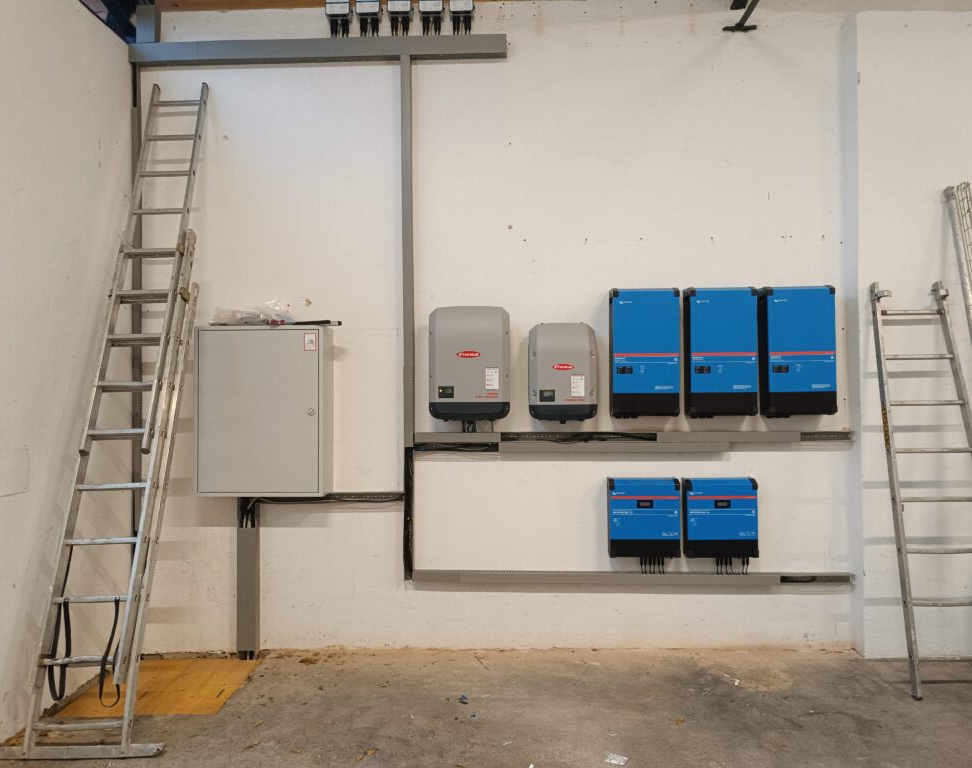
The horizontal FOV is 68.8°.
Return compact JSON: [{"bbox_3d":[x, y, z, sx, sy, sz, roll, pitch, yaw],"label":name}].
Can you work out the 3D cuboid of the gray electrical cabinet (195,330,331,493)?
[{"bbox_3d":[-1.409,0.175,4.548,0.814,1.060,0.230,0,-1,2],"label":"gray electrical cabinet"}]

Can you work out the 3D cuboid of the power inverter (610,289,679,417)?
[{"bbox_3d":[0.997,-0.190,4.486,0.407,0.790,0.210,0,-1,2],"label":"power inverter"}]

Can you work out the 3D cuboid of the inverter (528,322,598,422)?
[{"bbox_3d":[0.489,-0.075,4.493,0.432,0.625,0.204,0,-1,2],"label":"inverter"}]

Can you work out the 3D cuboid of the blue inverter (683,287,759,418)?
[{"bbox_3d":[1.471,-0.193,4.466,0.406,0.790,0.210,0,-1,2],"label":"blue inverter"}]

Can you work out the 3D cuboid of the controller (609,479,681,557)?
[{"bbox_3d":[0.998,0.839,4.504,0.433,0.487,0.140,0,-1,2],"label":"controller"}]

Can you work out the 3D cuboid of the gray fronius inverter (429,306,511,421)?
[{"bbox_3d":[-0.103,-0.132,4.508,0.512,0.722,0.225,0,-1,2],"label":"gray fronius inverter"}]

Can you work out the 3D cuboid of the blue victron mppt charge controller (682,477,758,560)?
[{"bbox_3d":[1.475,0.835,4.477,0.432,0.487,0.140,0,-1,2],"label":"blue victron mppt charge controller"}]

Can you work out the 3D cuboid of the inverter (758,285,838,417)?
[{"bbox_3d":[1.947,-0.199,4.447,0.407,0.790,0.210,0,-1,2],"label":"inverter"}]

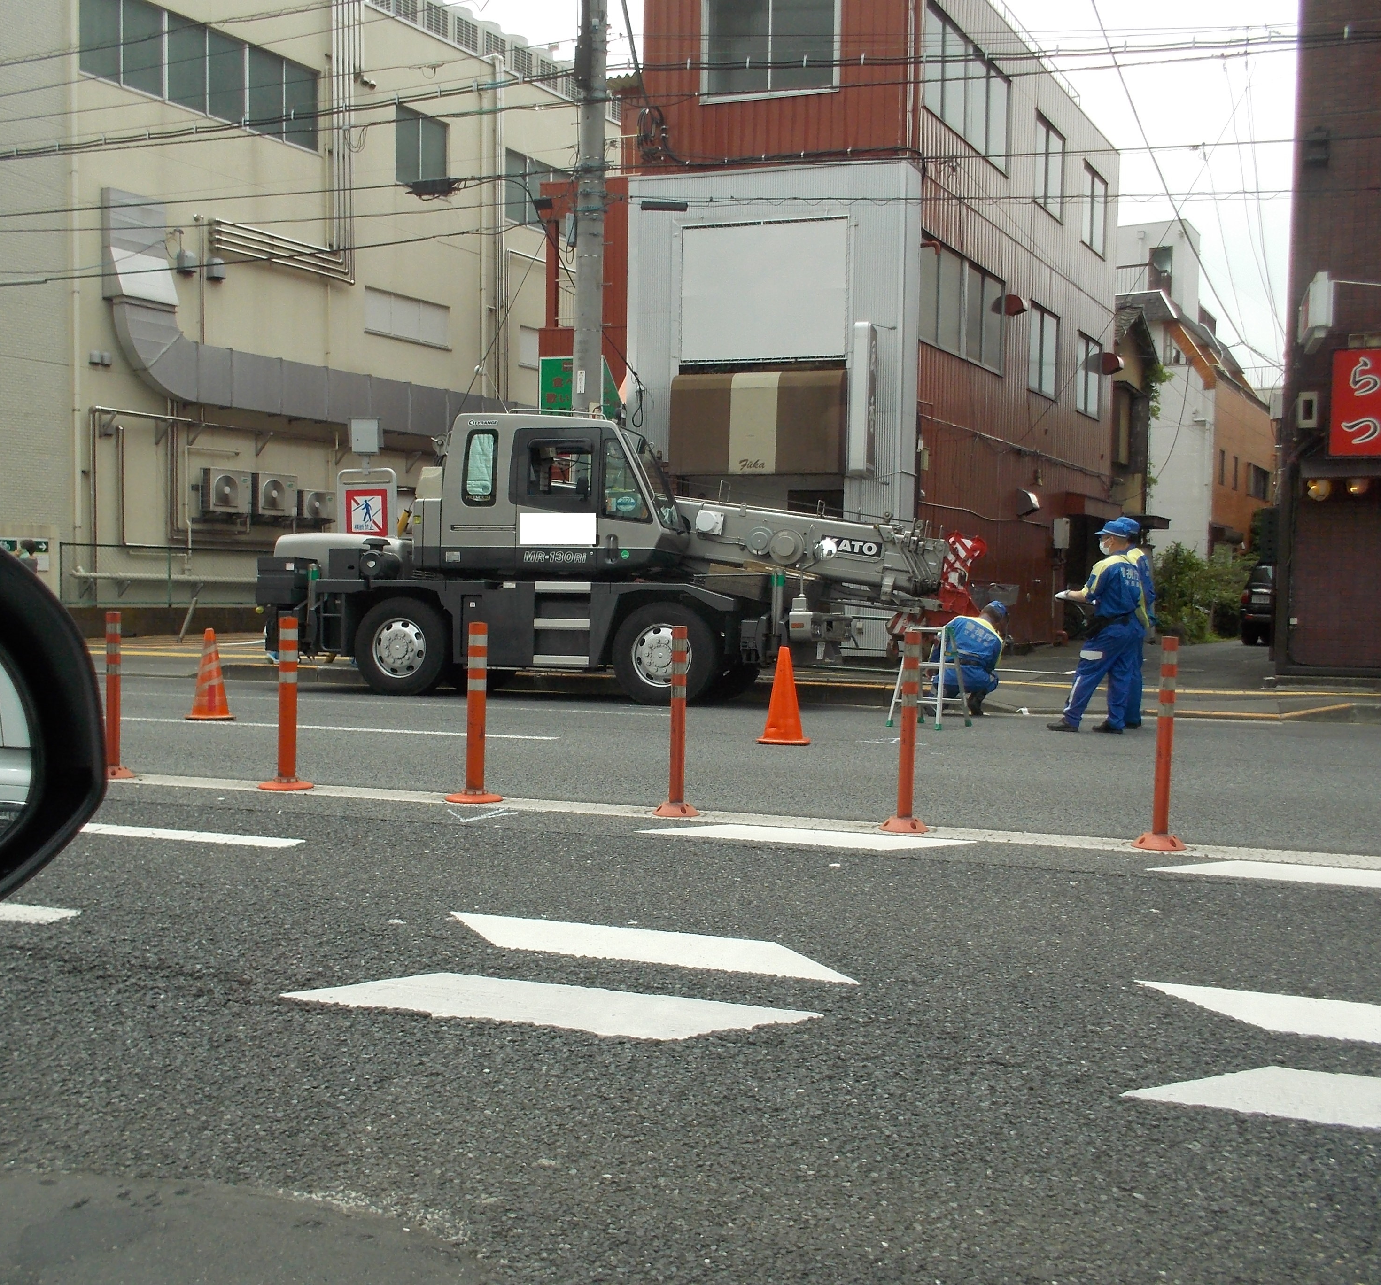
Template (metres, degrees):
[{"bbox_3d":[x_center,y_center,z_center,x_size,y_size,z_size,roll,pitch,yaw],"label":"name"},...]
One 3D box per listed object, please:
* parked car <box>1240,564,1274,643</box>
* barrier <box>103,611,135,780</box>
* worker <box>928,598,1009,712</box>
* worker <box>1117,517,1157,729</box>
[{"bbox_3d":[12.160,-0.790,28.430,1.700,1.620,4.300,3,3,29],"label":"parked car"},{"bbox_3d":[-2.842,0.258,7.080,0.200,0.800,0.200,2,3,19],"label":"barrier"},{"bbox_3d":[2.575,0.143,13.200,0.660,1.060,0.680,1,3,-5],"label":"worker"},{"bbox_3d":[3.700,-0.159,12.150,0.500,1.780,0.540,2,3,17],"label":"worker"}]

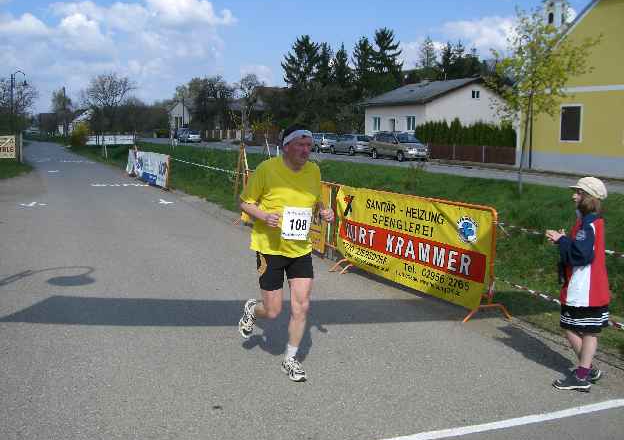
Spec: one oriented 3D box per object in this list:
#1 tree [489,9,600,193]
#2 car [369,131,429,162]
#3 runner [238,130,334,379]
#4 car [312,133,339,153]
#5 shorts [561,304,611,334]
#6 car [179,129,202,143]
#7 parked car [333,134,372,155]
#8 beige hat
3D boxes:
[{"bbox_3d":[6.289,-3.186,18.542,2.950,4.900,2.800,2,8,18],"label":"tree"},{"bbox_3d":[5.000,-4.298,39.477,1.790,1.690,4.450,-3,8,-25],"label":"car"},{"bbox_3d":[-0.197,0.206,4.889,0.640,1.750,0.750,-2,8,-18],"label":"runner"},{"bbox_3d":[0.550,-6.232,54.655,1.750,1.500,4.350,-3,8,-24],"label":"car"},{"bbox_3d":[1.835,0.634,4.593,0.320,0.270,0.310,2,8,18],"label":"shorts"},{"bbox_3d":[-13.900,-9.503,77.422,1.740,1.470,4.300,-4,9,-28],"label":"car"},{"bbox_3d":[2.700,-5.476,49.005,1.750,1.460,4.300,-3,8,-25],"label":"parked car"},{"bbox_3d":[1.809,-0.206,4.482,0.235,0.150,0.205,2,8,18],"label":"beige hat"}]

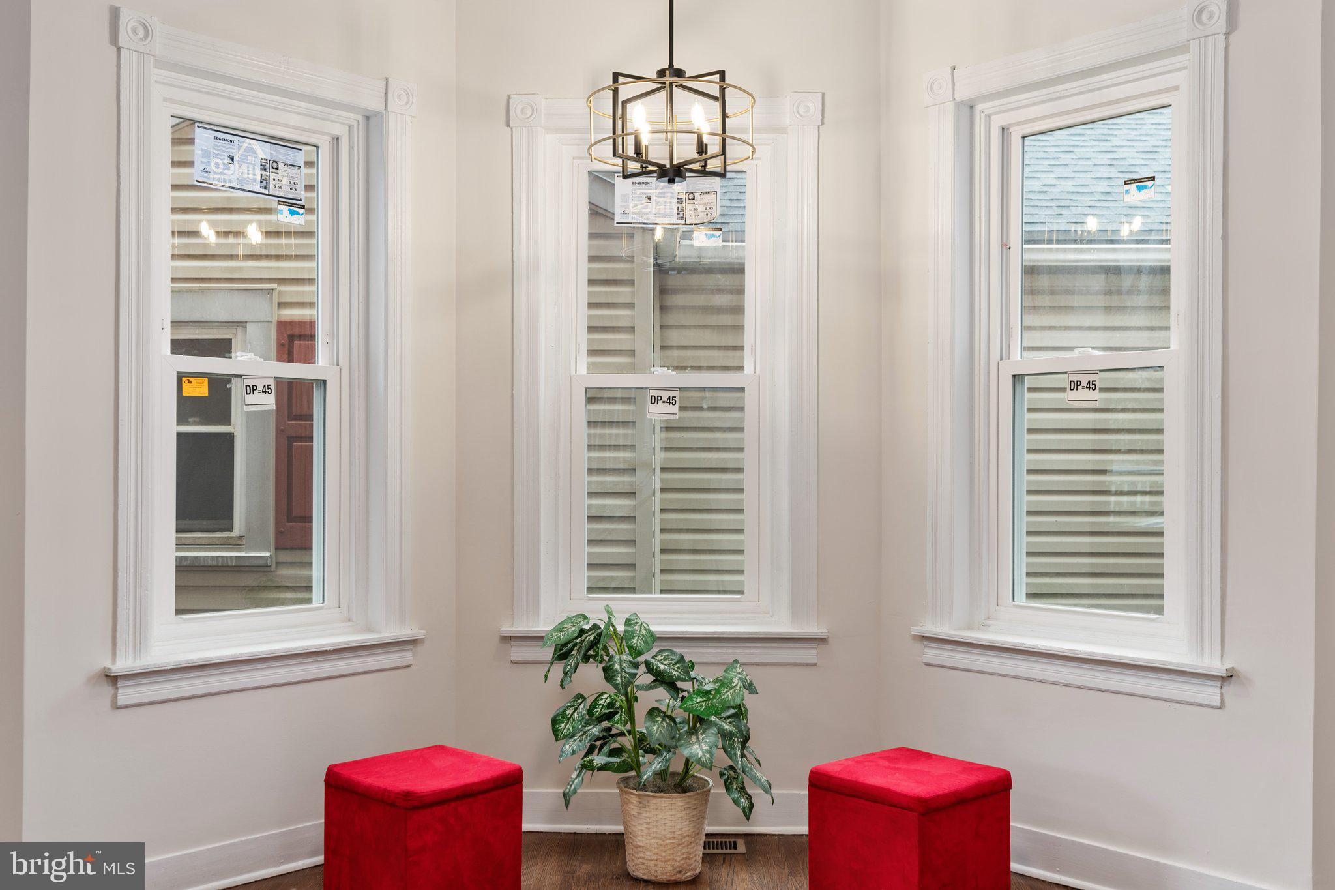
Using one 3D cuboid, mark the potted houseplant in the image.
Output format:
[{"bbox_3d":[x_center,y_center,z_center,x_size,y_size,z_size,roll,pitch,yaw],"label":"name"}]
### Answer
[{"bbox_3d":[-0.030,0.838,3.690,0.650,0.755,0.570,0,0,0],"label":"potted houseplant"}]

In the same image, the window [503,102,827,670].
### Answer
[{"bbox_3d":[-0.010,-0.208,4.130,1.010,1.810,0.140,0,0,1],"label":"window"}]

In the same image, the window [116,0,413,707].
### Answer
[{"bbox_3d":[-1.120,-0.220,3.700,0.140,1.810,0.970,0,0,43],"label":"window"}]

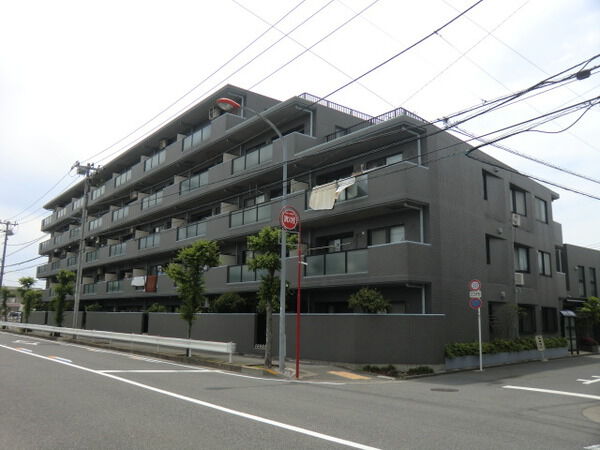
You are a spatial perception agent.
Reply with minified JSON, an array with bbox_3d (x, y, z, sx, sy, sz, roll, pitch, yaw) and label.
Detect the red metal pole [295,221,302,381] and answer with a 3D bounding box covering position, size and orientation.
[{"bbox_3d":[-0.016,2.043,13.978,0.090,4.290,0.090,9,-12,-38],"label":"red metal pole"}]

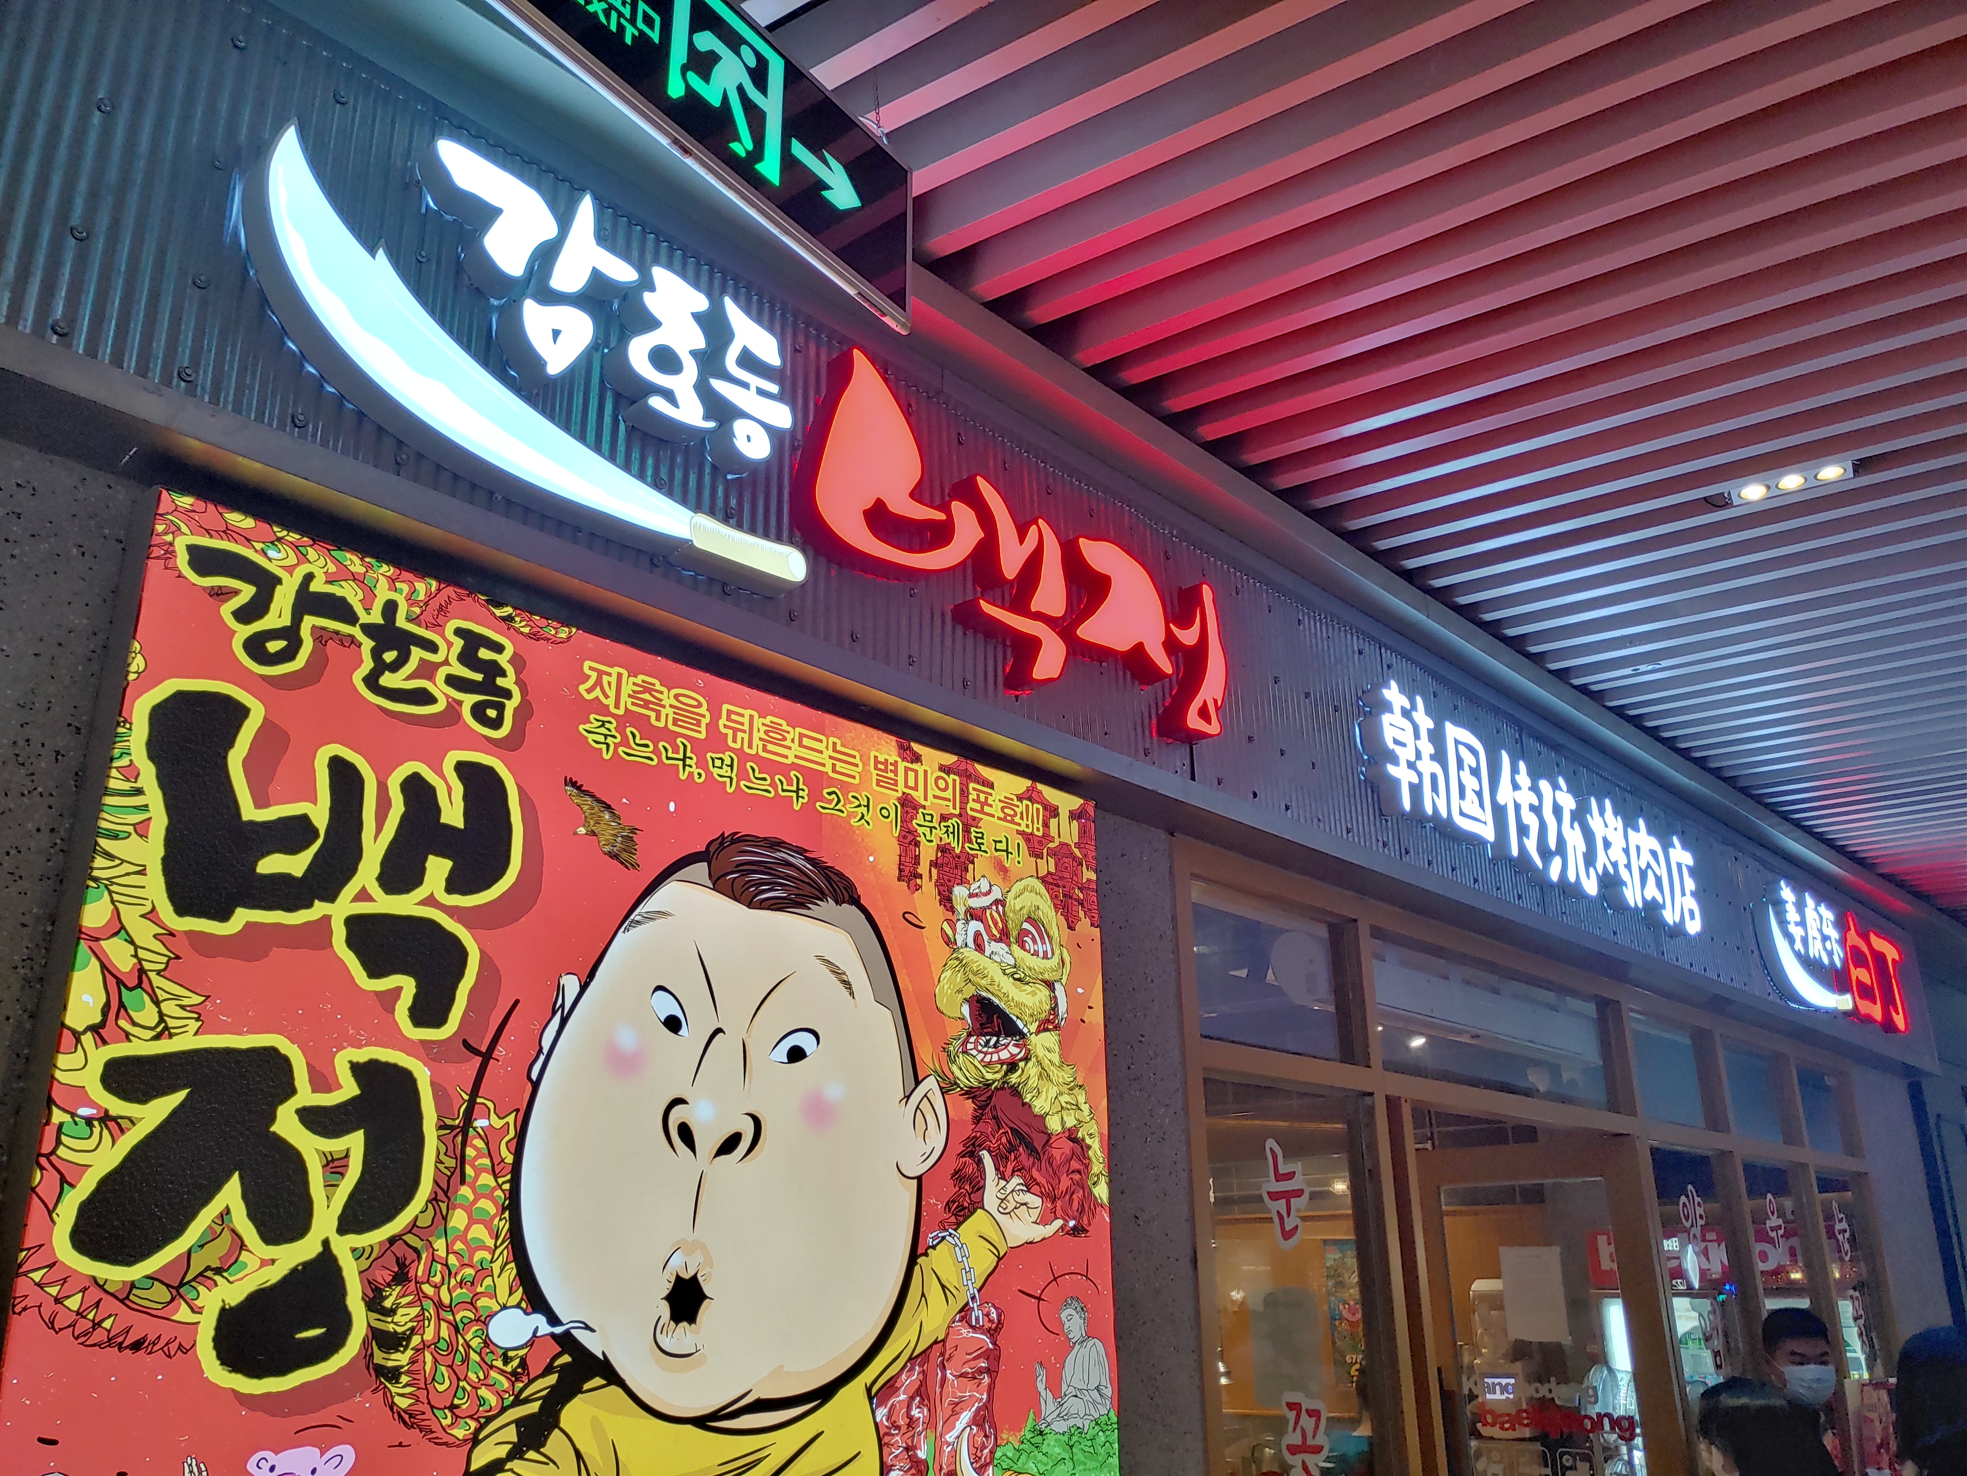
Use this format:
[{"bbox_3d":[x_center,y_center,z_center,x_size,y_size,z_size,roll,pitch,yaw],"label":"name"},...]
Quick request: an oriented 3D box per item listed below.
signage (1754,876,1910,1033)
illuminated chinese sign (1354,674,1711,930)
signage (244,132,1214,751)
[{"bbox_3d":[3.726,0.985,6.438,0.075,0.498,2.060,-17,-25,41],"label":"signage"},{"bbox_3d":[1.732,0.276,4.469,0.075,0.380,2.200,-17,-25,41],"label":"illuminated chinese sign"},{"bbox_3d":[-0.206,-0.435,2.564,0.075,0.510,2.065,-17,-25,41],"label":"signage"}]

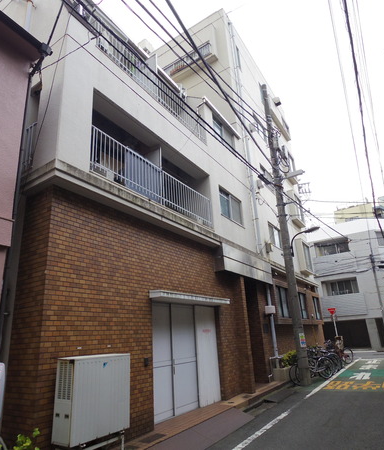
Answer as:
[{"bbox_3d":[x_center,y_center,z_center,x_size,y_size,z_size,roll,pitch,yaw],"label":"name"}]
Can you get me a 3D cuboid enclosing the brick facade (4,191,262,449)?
[{"bbox_3d":[-0.571,2.037,6.744,1.150,3.850,6.100,-14,-22,30],"label":"brick facade"}]

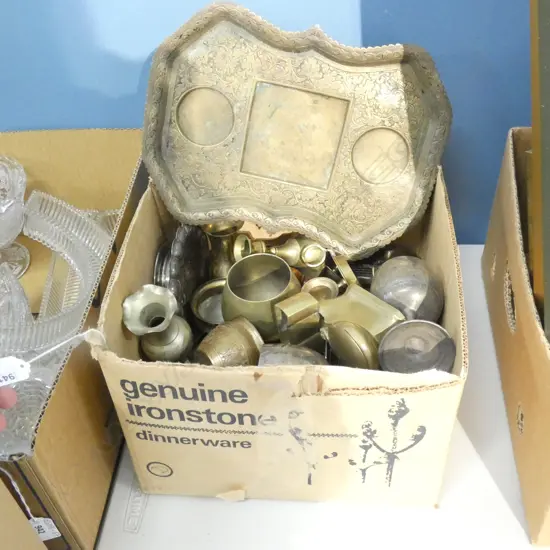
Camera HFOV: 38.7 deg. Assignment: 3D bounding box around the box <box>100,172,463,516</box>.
[{"bbox_3d":[0.019,0.071,0.923,0.348,0.257,0.284,1,46,5],"label":"box"}]

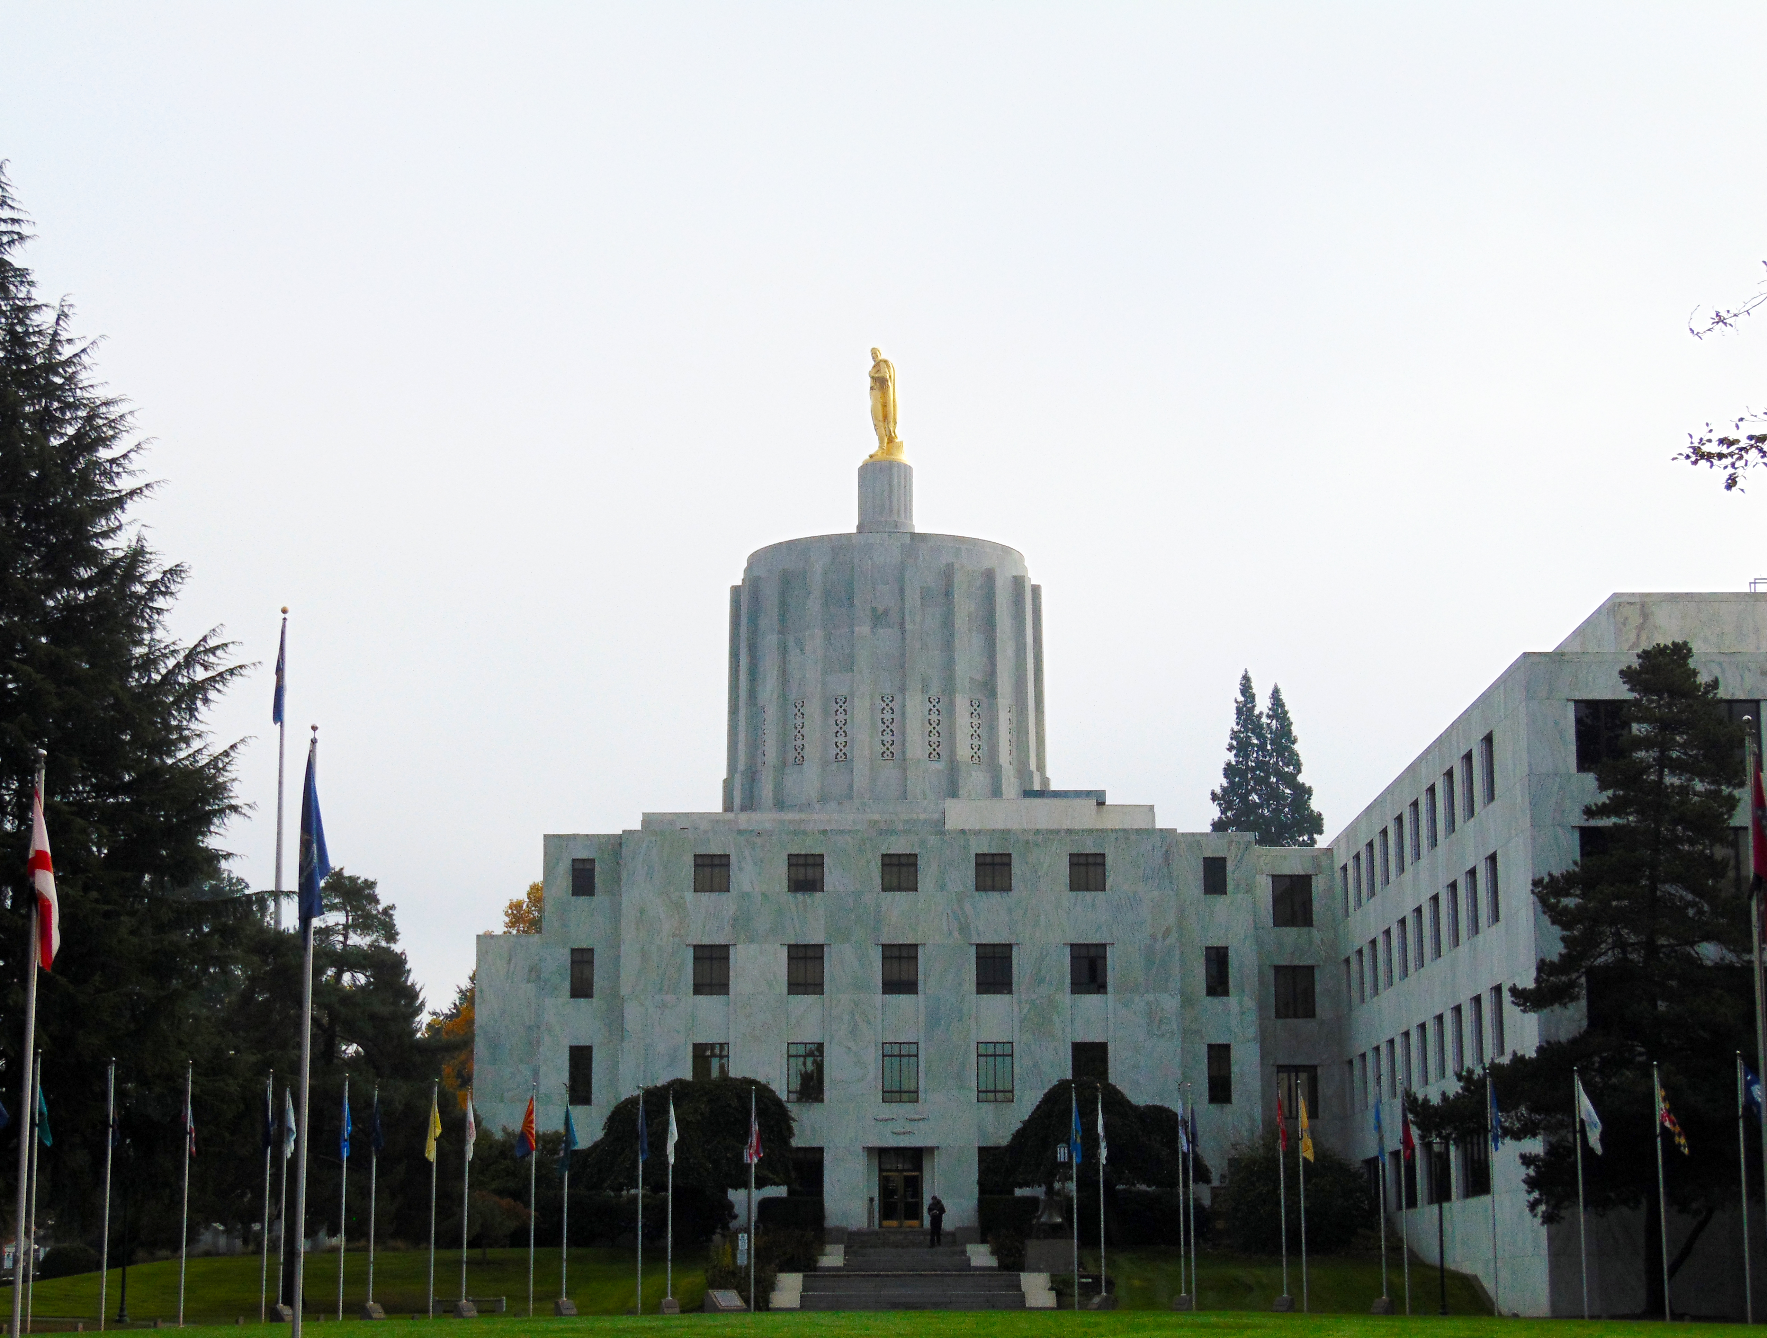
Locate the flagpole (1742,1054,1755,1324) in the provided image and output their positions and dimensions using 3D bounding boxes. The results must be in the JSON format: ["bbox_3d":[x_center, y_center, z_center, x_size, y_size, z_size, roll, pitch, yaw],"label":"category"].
[{"bbox_3d":[19.873,11.961,84.351,0.100,6.200,0.100,0,-10,0],"label":"flagpole"}]

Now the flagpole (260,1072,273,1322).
[{"bbox_3d":[-15.337,13.137,91.072,0.100,6.200,0.100,0,-10,0],"label":"flagpole"}]

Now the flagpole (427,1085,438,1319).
[{"bbox_3d":[-11.791,13.885,95.860,0.100,6.200,0.100,0,-10,0],"label":"flagpole"}]

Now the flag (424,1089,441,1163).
[{"bbox_3d":[-11.832,12.013,96.020,0.460,1.889,0.280,0,-10,0],"label":"flag"}]

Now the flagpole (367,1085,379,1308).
[{"bbox_3d":[-13.146,13.514,94.214,0.100,5.651,0.100,0,-10,0],"label":"flagpole"}]

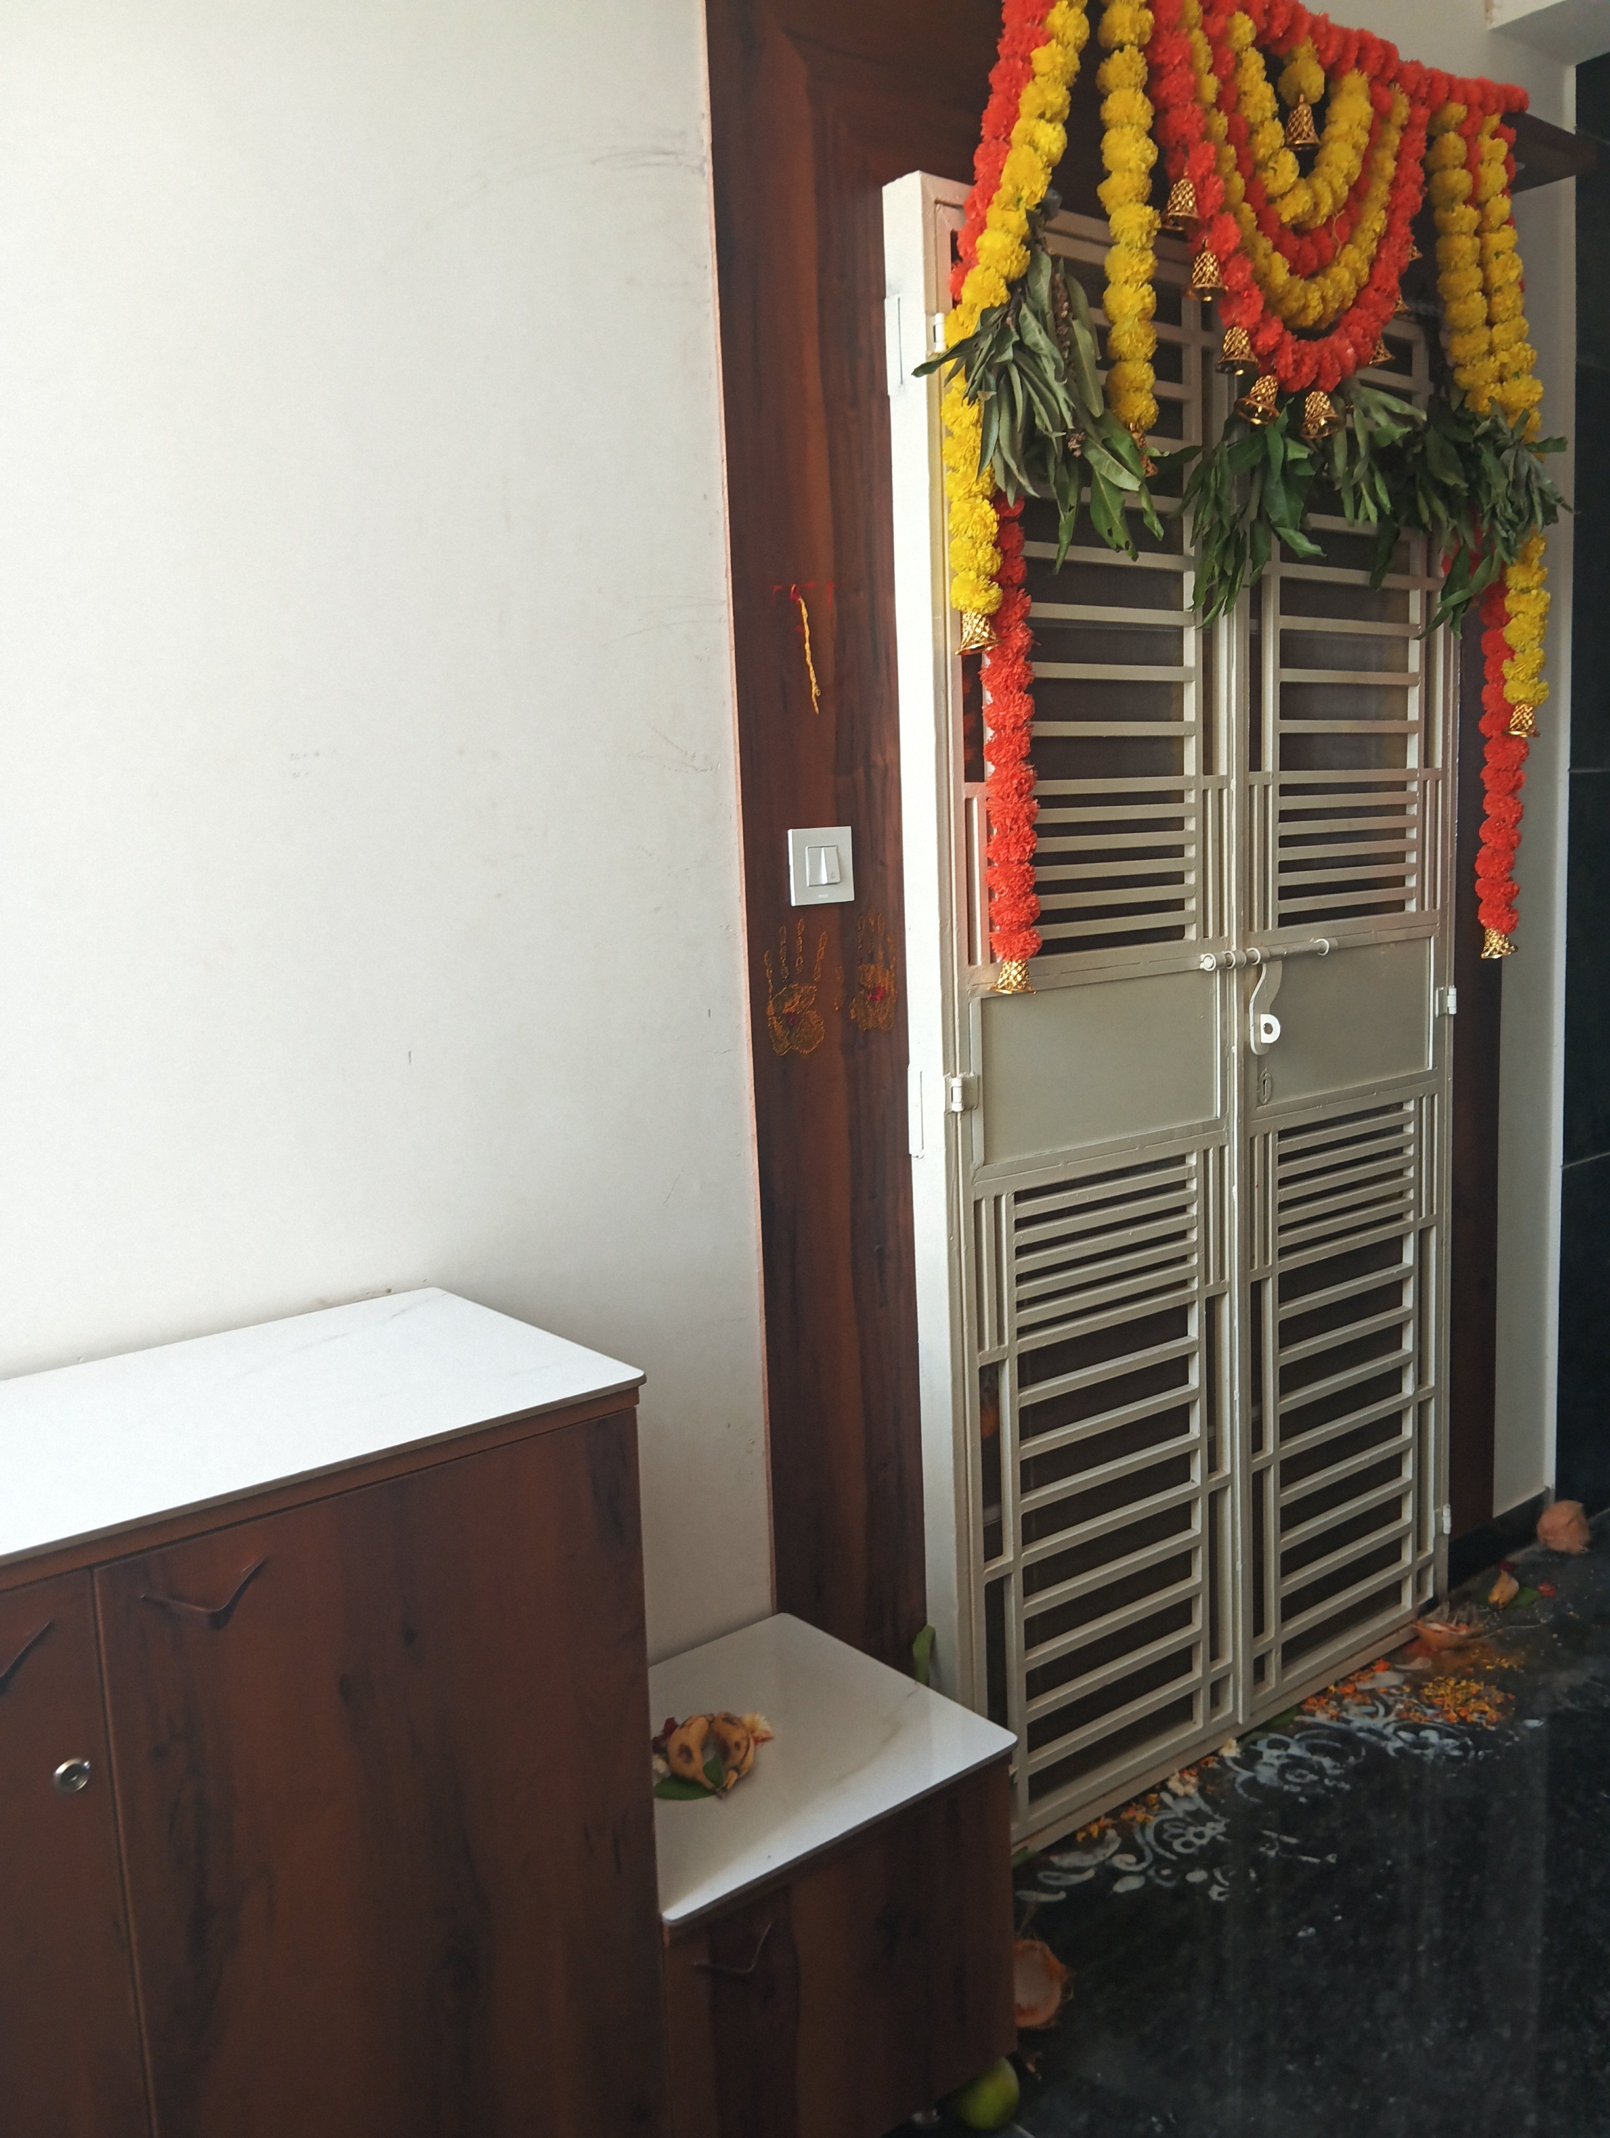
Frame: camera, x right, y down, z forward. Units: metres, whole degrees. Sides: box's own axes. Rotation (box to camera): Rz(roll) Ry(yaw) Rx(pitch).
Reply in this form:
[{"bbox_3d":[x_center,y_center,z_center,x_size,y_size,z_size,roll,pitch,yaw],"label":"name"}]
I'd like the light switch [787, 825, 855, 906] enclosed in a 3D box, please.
[{"bbox_3d":[0.021,-0.240,2.053,0.089,0.089,0.012,-9,10,-37],"label":"light switch"}]

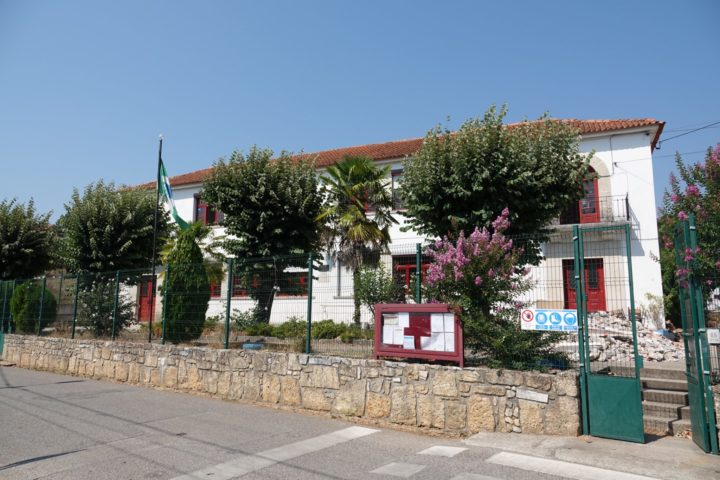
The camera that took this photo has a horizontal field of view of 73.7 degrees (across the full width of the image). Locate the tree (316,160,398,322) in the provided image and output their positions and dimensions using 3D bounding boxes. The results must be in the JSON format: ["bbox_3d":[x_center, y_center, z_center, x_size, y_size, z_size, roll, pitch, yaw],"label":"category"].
[{"bbox_3d":[-0.089,0.162,15.916,2.750,5.850,2.620,0,-8,0],"label":"tree"}]

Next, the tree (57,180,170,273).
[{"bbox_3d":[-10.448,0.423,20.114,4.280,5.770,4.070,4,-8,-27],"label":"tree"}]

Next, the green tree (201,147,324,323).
[{"bbox_3d":[-3.263,-0.011,15.837,4.060,6.160,3.850,2,-8,-12],"label":"green tree"}]

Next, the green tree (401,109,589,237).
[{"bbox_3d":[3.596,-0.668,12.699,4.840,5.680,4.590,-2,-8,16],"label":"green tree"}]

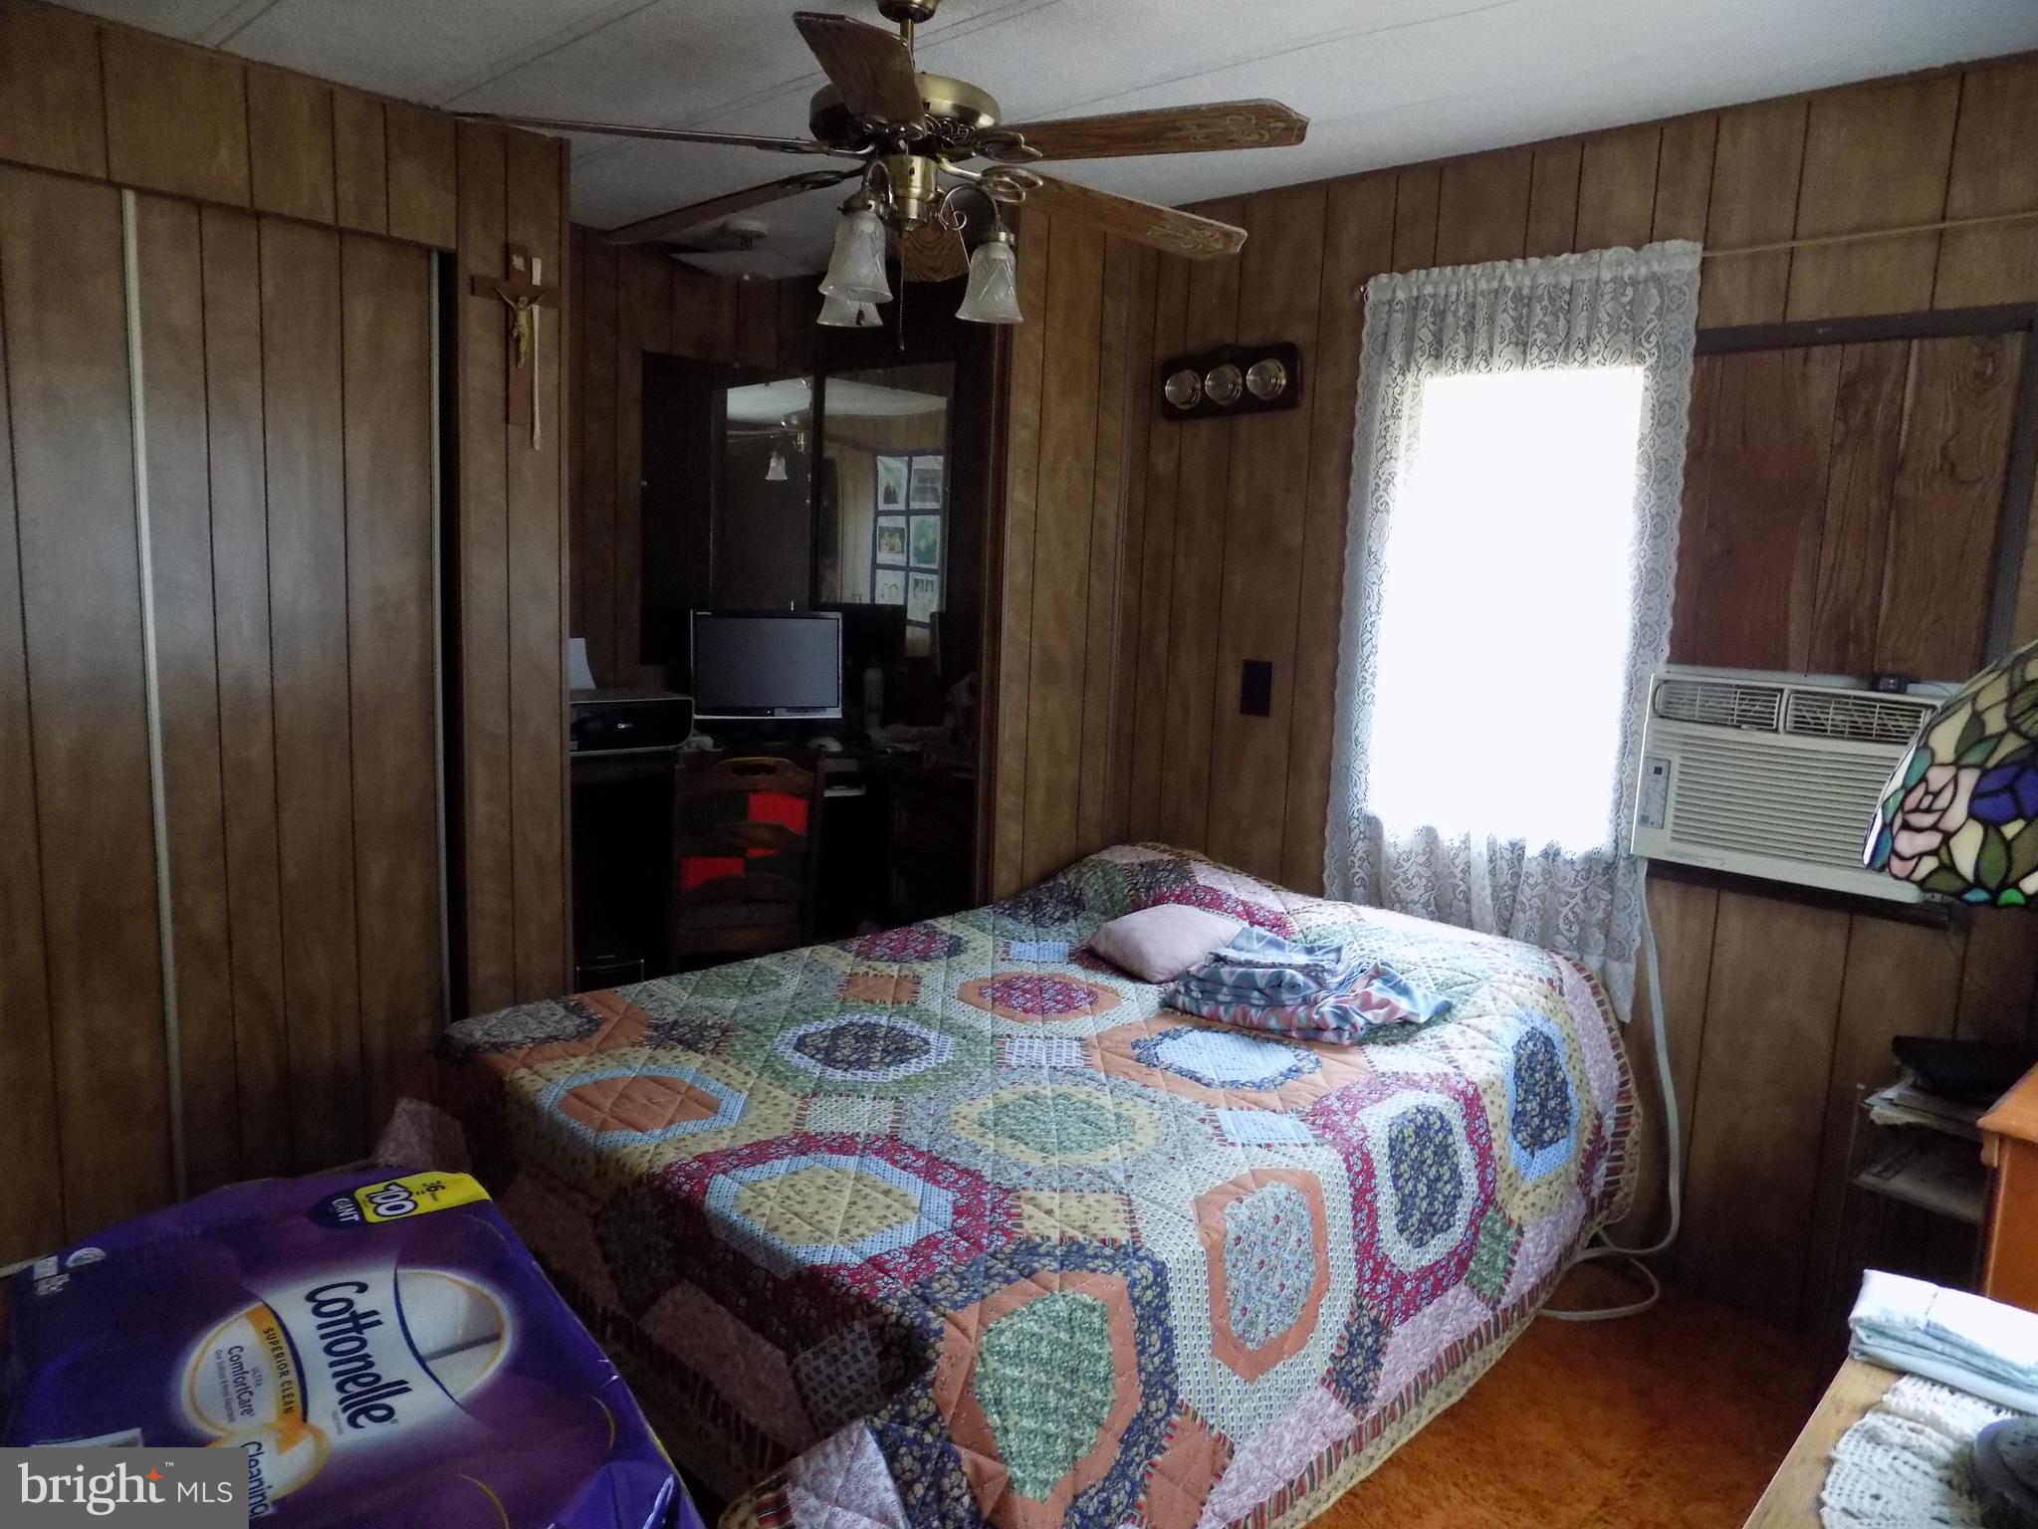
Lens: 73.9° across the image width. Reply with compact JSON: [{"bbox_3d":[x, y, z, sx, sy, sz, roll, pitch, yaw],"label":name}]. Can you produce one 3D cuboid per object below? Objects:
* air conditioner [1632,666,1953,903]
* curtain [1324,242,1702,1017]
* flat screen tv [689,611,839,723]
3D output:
[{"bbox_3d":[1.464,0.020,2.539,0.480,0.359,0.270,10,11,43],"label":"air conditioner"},{"bbox_3d":[1.012,-0.276,2.864,0.693,1.501,0.080,10,11,43],"label":"curtain"},{"bbox_3d":[-0.764,-0.303,4.114,0.450,0.325,0.070,0,9,-16],"label":"flat screen tv"}]

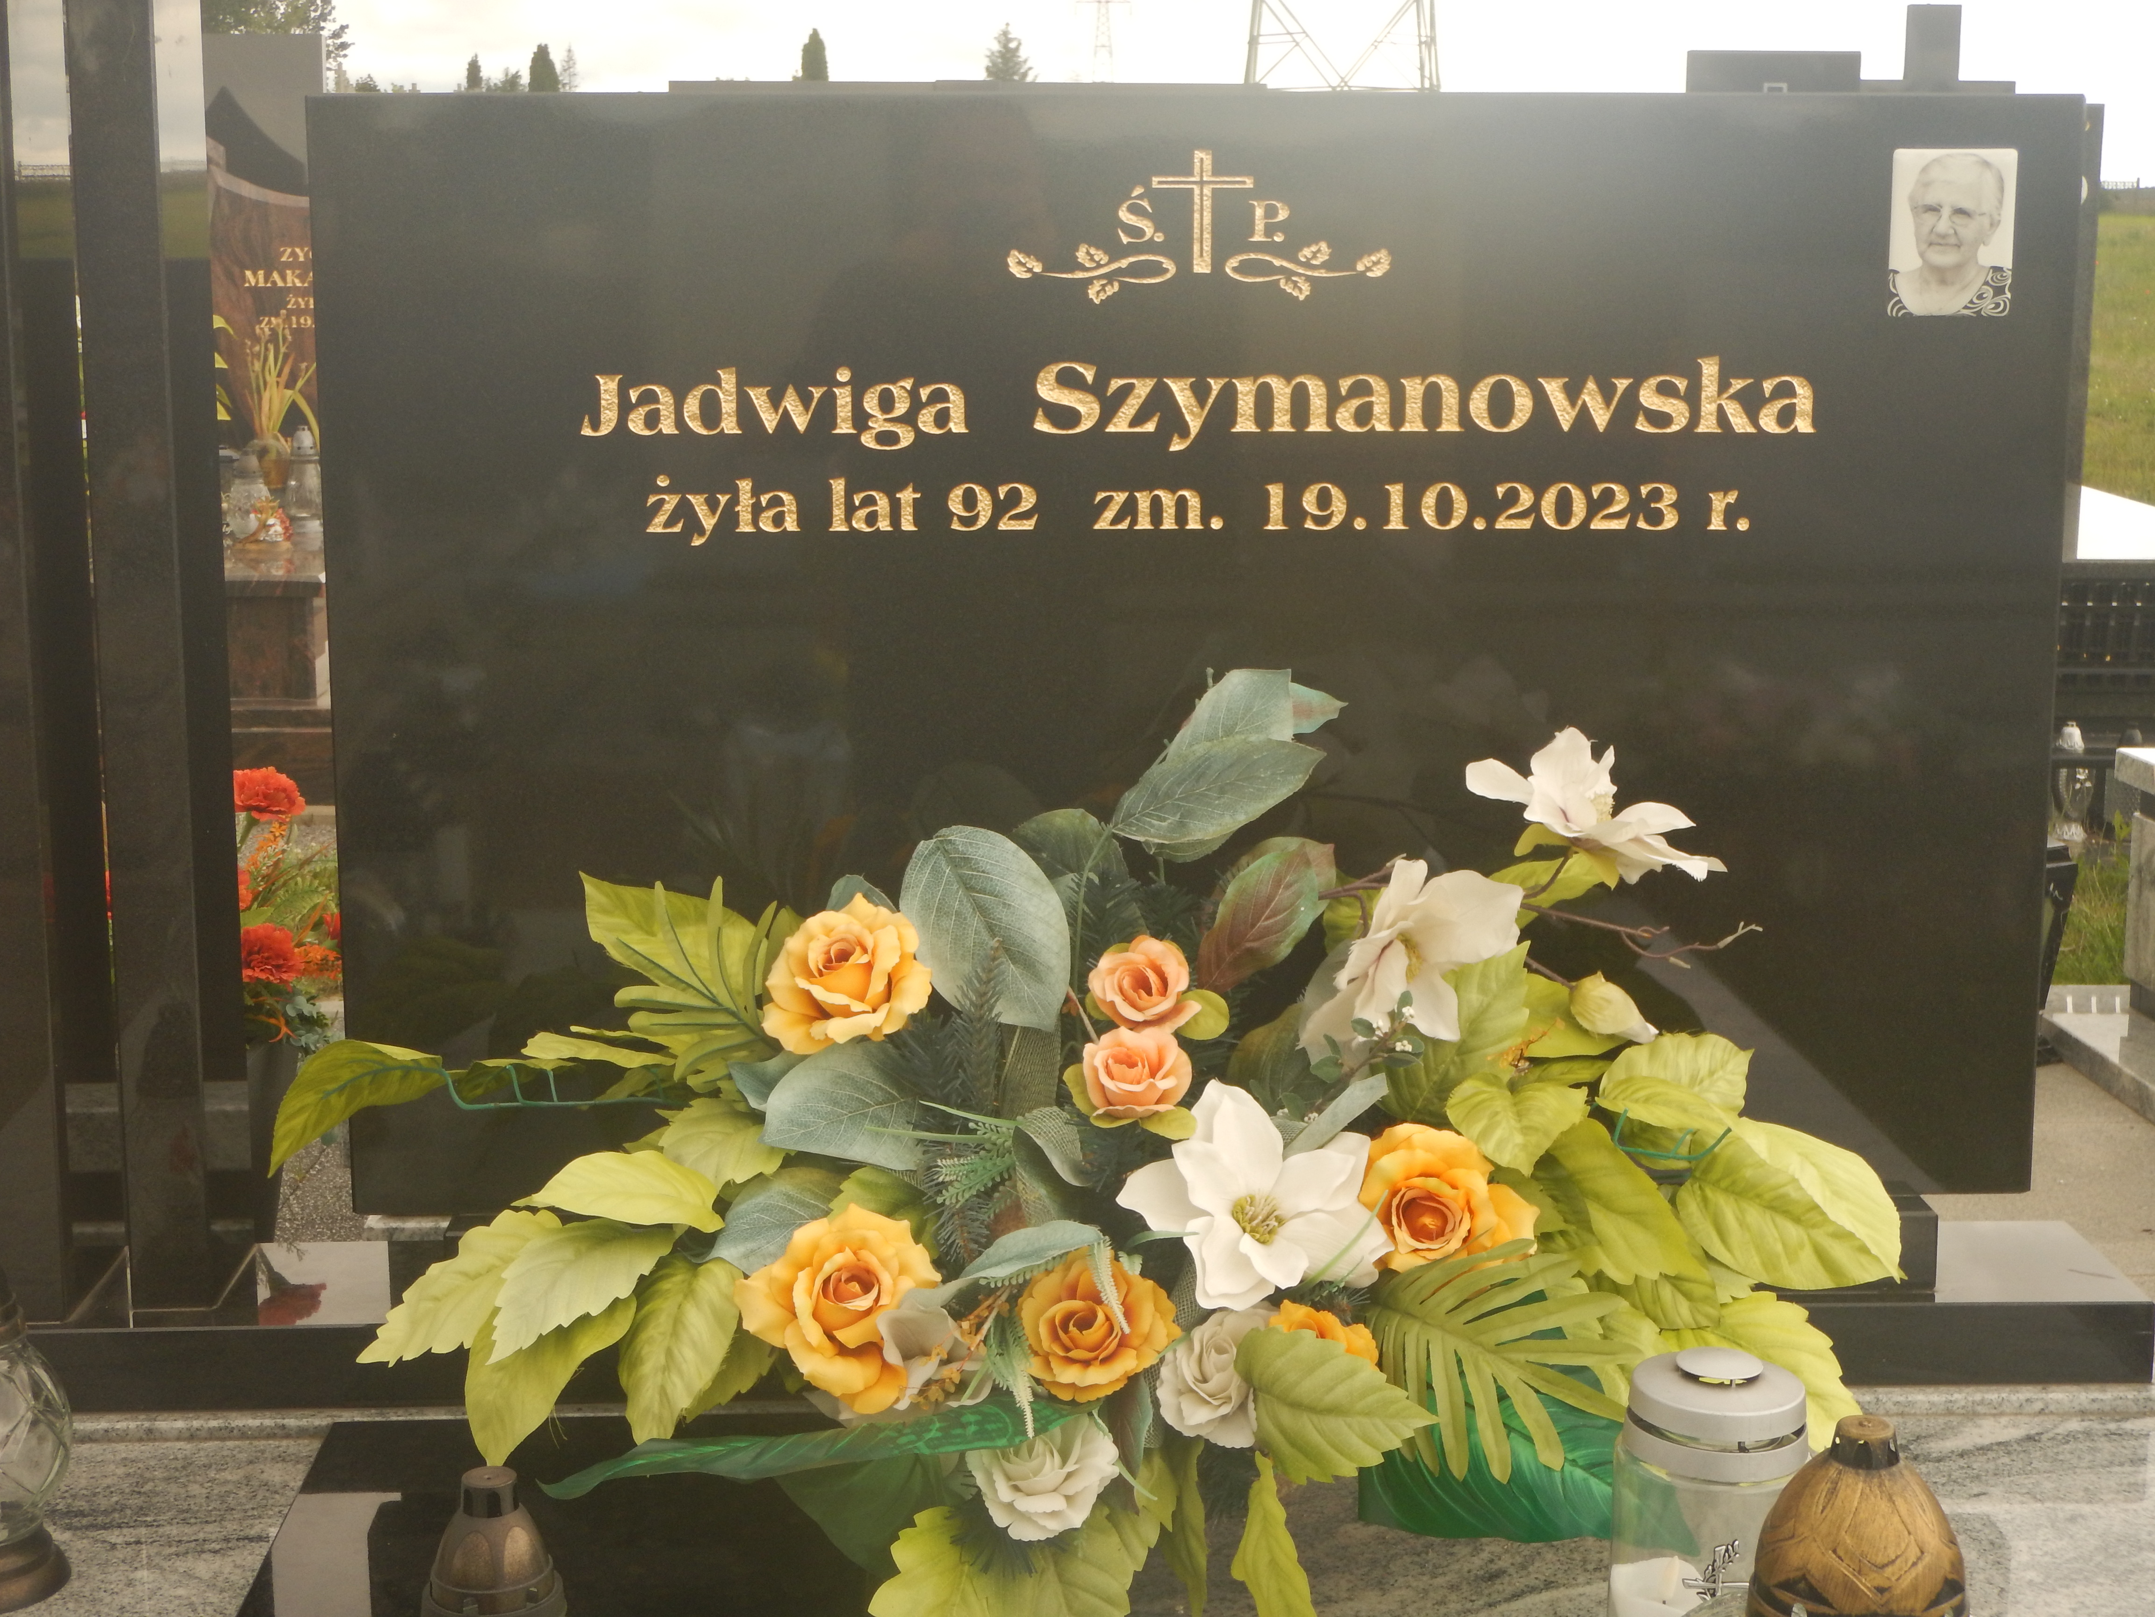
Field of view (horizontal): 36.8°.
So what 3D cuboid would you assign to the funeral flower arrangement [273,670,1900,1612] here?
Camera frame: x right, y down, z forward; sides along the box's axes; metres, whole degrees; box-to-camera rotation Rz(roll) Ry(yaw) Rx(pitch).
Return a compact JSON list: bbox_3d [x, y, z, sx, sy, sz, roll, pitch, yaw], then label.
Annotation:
[{"bbox_3d":[0.008,0.190,1.980,1.000,0.530,0.470,-1,10,-2],"label":"funeral flower arrangement"}]

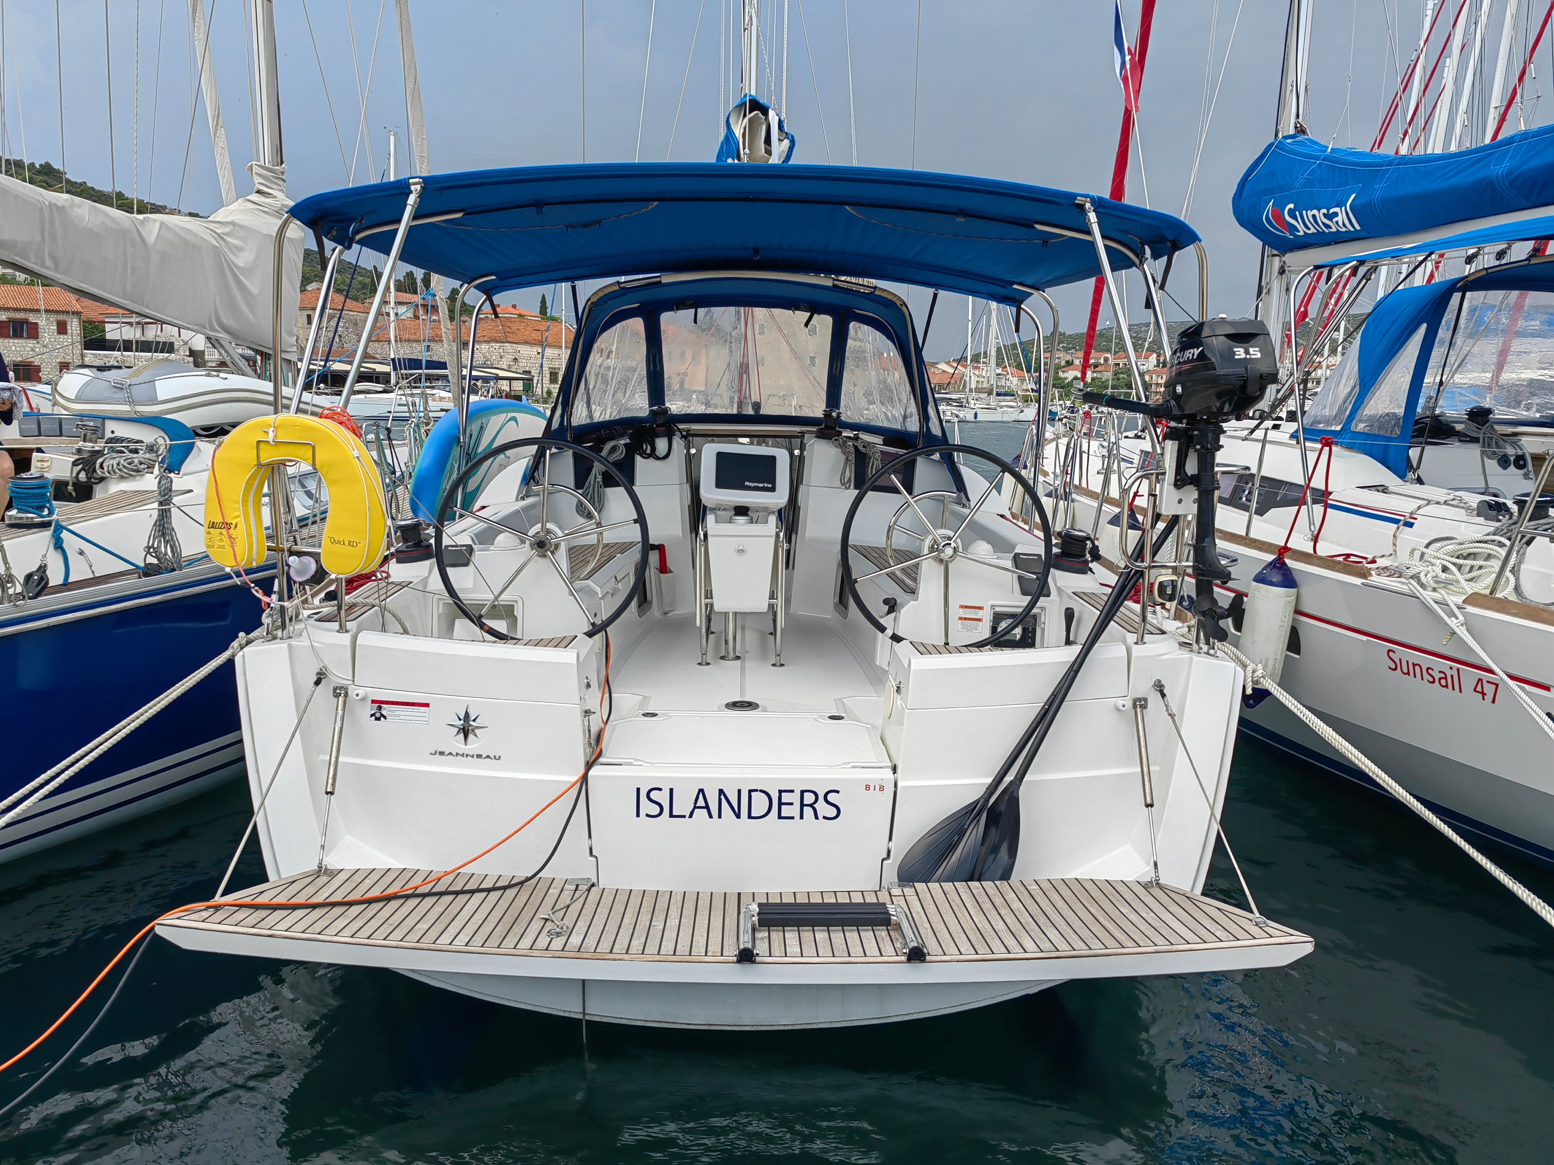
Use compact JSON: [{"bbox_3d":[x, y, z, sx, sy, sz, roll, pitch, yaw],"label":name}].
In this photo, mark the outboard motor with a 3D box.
[{"bbox_3d":[1.268,-0.330,3.847,0.330,1.000,0.700,-3,9,-24],"label":"outboard motor"}]

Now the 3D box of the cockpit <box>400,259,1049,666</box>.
[{"bbox_3d":[-0.196,-0.532,5.426,2.500,1.750,2.650,1,8,-2],"label":"cockpit"}]

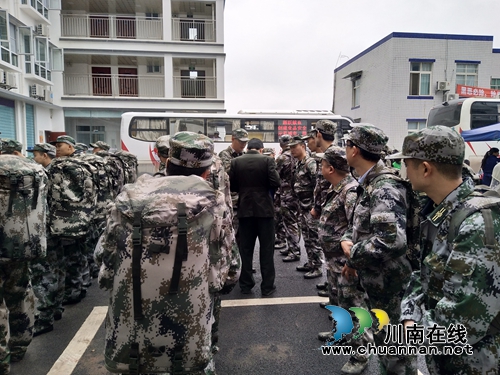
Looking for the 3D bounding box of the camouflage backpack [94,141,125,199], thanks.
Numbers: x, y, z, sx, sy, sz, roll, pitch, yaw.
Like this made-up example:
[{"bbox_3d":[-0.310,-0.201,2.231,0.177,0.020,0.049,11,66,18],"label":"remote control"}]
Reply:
[{"bbox_3d":[-1.550,-0.052,3.971,0.330,0.660,0.400,1,7,5],"label":"camouflage backpack"}]

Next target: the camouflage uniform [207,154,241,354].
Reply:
[{"bbox_3d":[-0.358,0.476,2.712,0.550,1.600,0.420,0,6,-3],"label":"camouflage uniform"}]

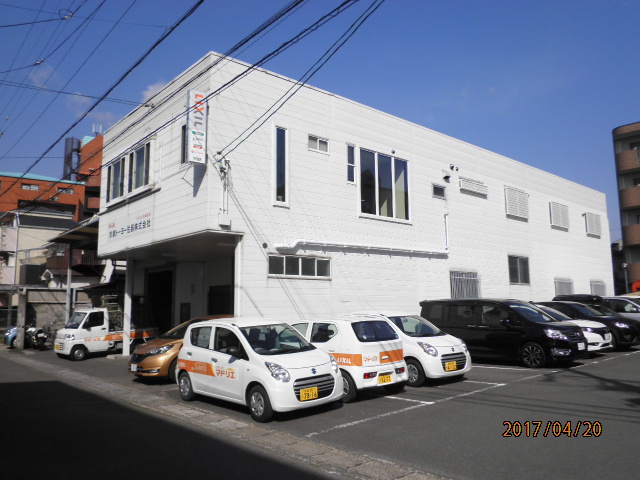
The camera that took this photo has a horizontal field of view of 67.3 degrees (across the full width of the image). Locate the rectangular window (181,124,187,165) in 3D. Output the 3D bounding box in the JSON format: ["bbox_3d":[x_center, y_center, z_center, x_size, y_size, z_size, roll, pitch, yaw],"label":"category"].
[{"bbox_3d":[-3.629,-2.600,12.902,0.100,1.115,0.562,6,-10,-41],"label":"rectangular window"}]

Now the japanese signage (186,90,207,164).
[{"bbox_3d":[-3.022,-2.741,11.818,0.475,1.737,0.160,6,-10,-41],"label":"japanese signage"}]

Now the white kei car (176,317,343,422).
[{"bbox_3d":[-1.115,2.170,8.550,1.475,1.520,3.395,7,-11,-41],"label":"white kei car"}]

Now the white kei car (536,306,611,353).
[{"bbox_3d":[7.277,2.893,15.853,1.670,1.520,3.900,6,-10,-41],"label":"white kei car"}]

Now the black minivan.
[{"bbox_3d":[5.110,2.580,13.780,1.700,1.820,4.700,5,-10,-36],"label":"black minivan"}]

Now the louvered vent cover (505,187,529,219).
[{"bbox_3d":[8.914,-1.644,21.795,1.921,1.166,0.120,6,-10,-40],"label":"louvered vent cover"}]

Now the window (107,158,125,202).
[{"bbox_3d":[-6.793,-1.963,15.972,0.150,1.280,1.480,7,-11,-43],"label":"window"}]

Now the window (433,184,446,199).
[{"bbox_3d":[4.585,-1.851,18.453,0.824,0.542,0.100,6,-10,-39],"label":"window"}]

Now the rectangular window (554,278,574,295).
[{"bbox_3d":[12.380,2.514,24.246,1.959,1.055,0.150,6,-10,-39],"label":"rectangular window"}]

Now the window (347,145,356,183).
[{"bbox_3d":[0.993,-2.393,15.148,0.401,1.241,0.100,6,-10,-41],"label":"window"}]

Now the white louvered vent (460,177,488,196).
[{"bbox_3d":[6.282,-2.139,19.633,1.907,0.413,0.120,6,-10,-40],"label":"white louvered vent"}]

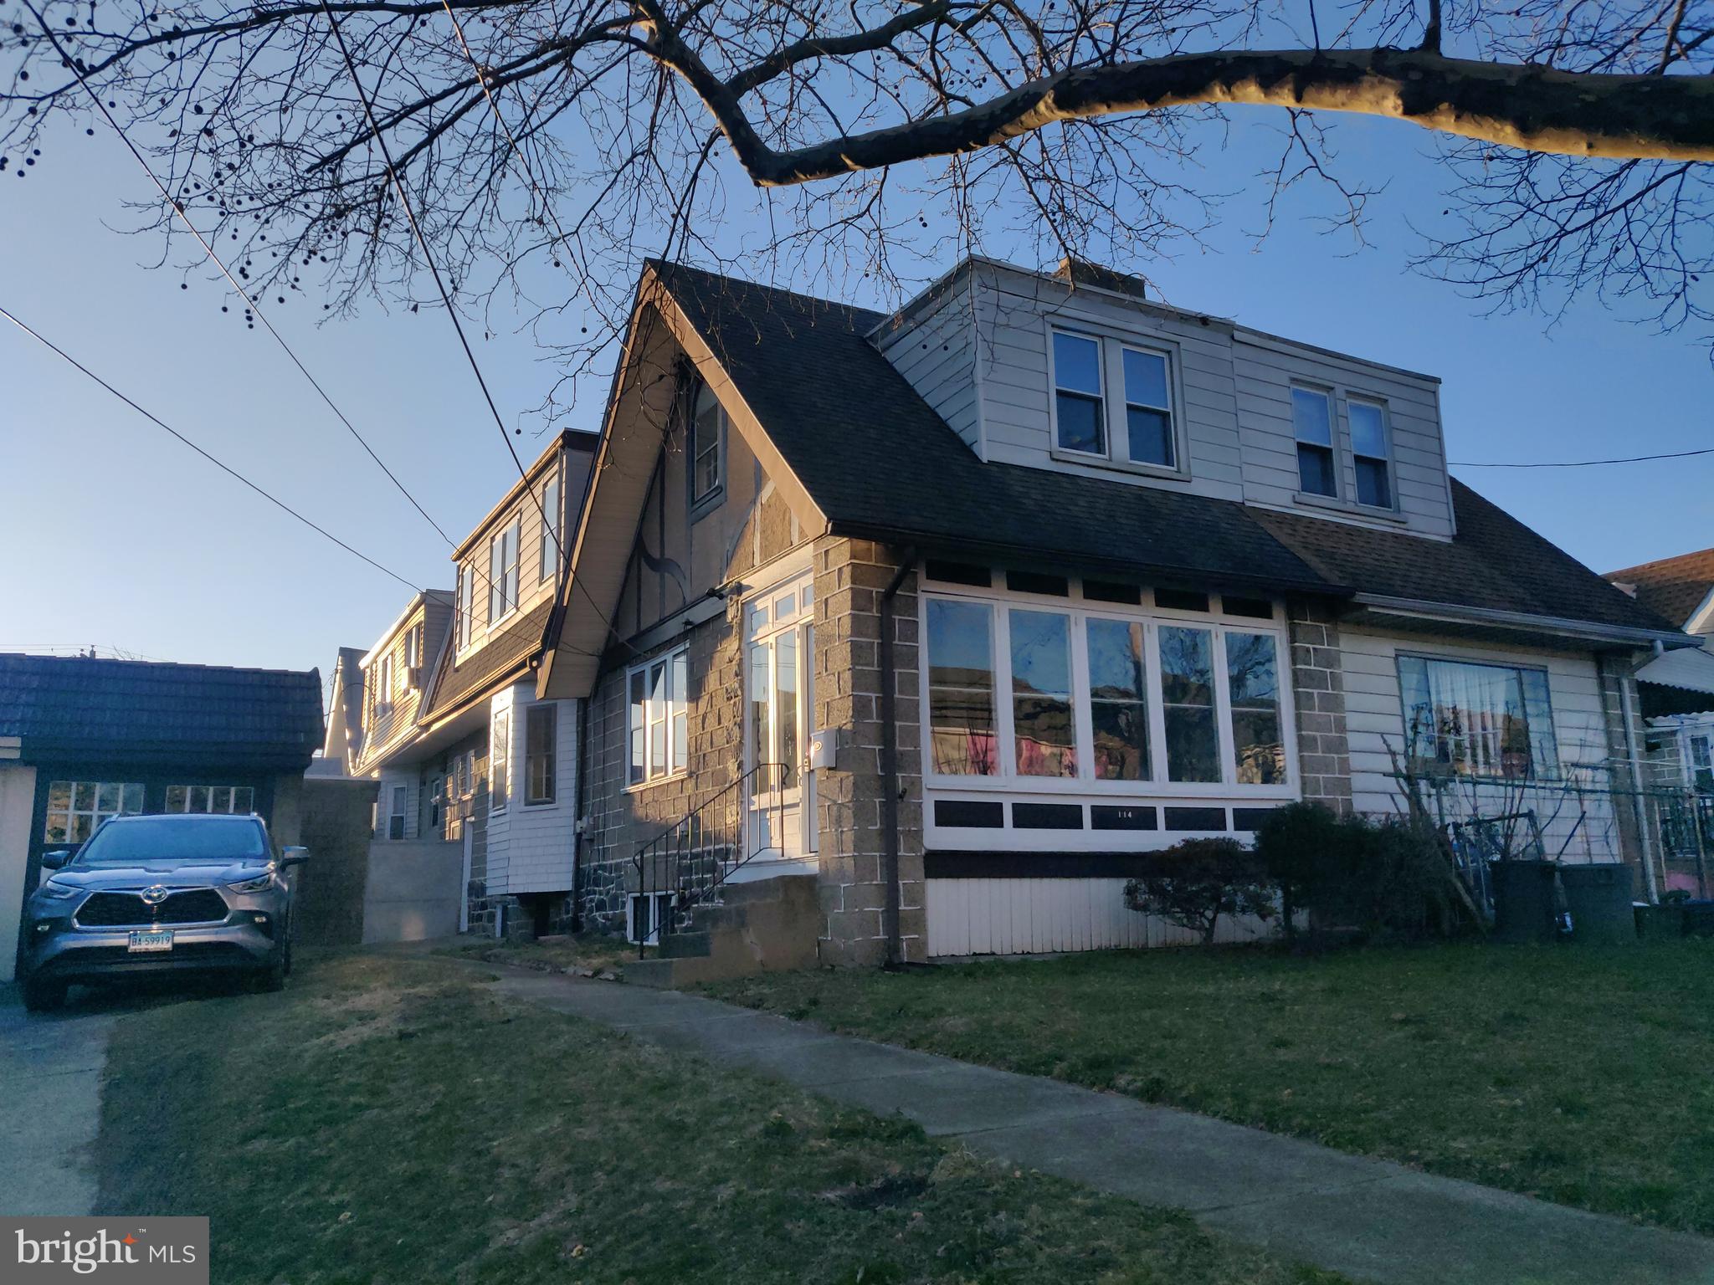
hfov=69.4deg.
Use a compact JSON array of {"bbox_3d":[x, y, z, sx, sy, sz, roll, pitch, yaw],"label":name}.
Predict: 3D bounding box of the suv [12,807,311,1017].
[{"bbox_3d":[-6.490,2.420,11.970,1.980,1.730,4.950,4,-12,-23],"label":"suv"}]

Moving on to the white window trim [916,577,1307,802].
[{"bbox_3d":[2.246,0.465,10.527,4.006,1.711,0.141,5,-12,-28],"label":"white window trim"}]

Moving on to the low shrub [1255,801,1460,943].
[{"bbox_3d":[4.280,1.976,10.650,1.711,1.228,1.258,5,-12,-28],"label":"low shrub"}]

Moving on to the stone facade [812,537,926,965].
[{"bbox_3d":[0.093,0.805,9.600,0.604,3.221,0.604,5,-12,-28],"label":"stone facade"}]

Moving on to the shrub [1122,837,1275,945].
[{"bbox_3d":[2.728,1.980,9.869,1.127,0.866,1.057,5,-12,-28],"label":"shrub"}]

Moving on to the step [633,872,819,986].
[{"bbox_3d":[-1.069,2.235,9.671,1.188,0.785,1.127,5,-12,-28],"label":"step"}]

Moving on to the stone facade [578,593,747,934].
[{"bbox_3d":[-2.193,1.583,13.402,0.252,3.221,5.435,5,-12,-28],"label":"stone facade"}]

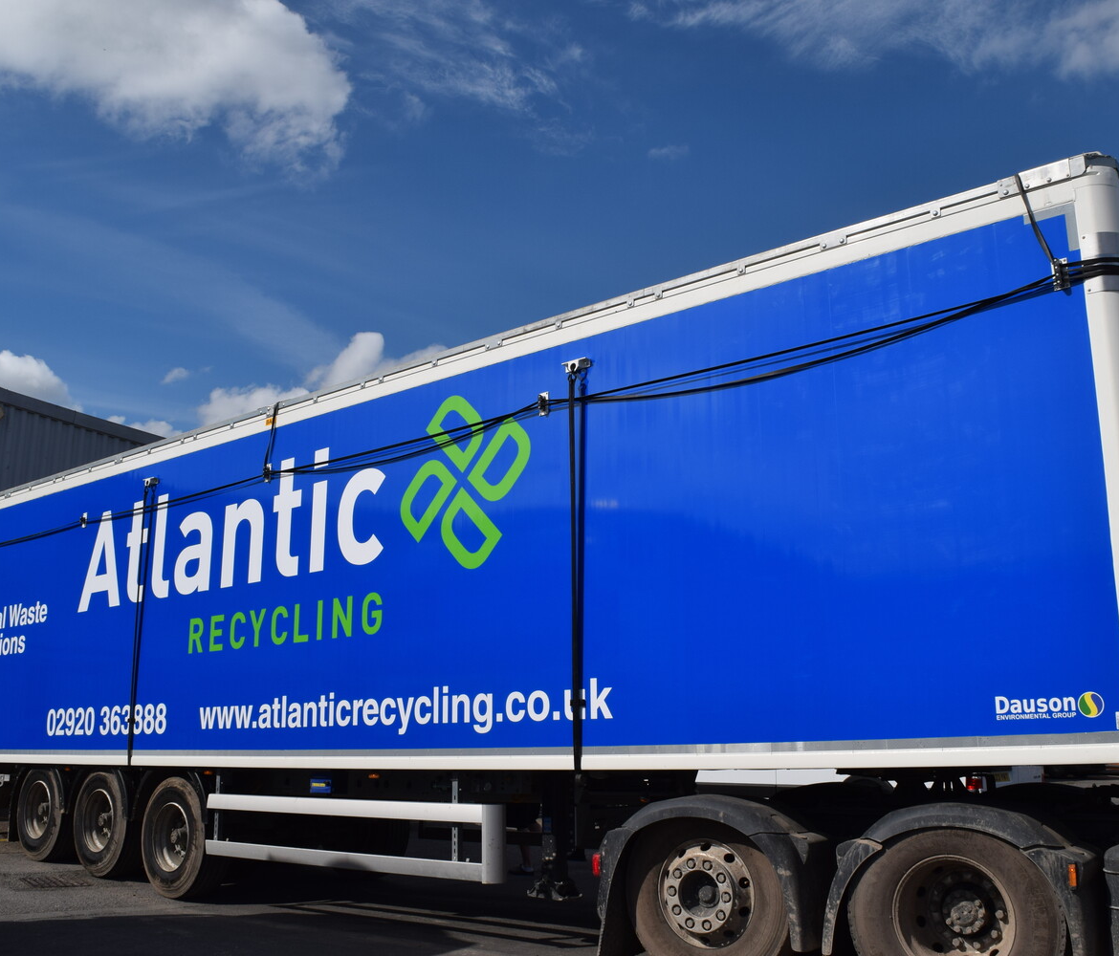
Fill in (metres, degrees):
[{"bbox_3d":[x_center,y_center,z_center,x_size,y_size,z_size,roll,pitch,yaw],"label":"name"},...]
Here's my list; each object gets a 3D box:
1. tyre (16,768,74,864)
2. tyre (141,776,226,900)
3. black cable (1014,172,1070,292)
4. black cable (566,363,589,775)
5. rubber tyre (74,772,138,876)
[{"bbox_3d":[-5.403,3.575,11.586,1.042,1.042,0.374,-9,-17,37],"label":"tyre"},{"bbox_3d":[-3.458,3.350,10.072,1.042,1.042,0.374,-9,-17,37],"label":"tyre"},{"bbox_3d":[2.657,-1.390,5.969,0.192,0.769,0.071,-11,-18,37],"label":"black cable"},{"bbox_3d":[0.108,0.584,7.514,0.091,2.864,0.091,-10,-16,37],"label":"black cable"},{"bbox_3d":[-4.459,3.459,10.852,1.042,1.042,0.374,-9,-17,37],"label":"rubber tyre"}]

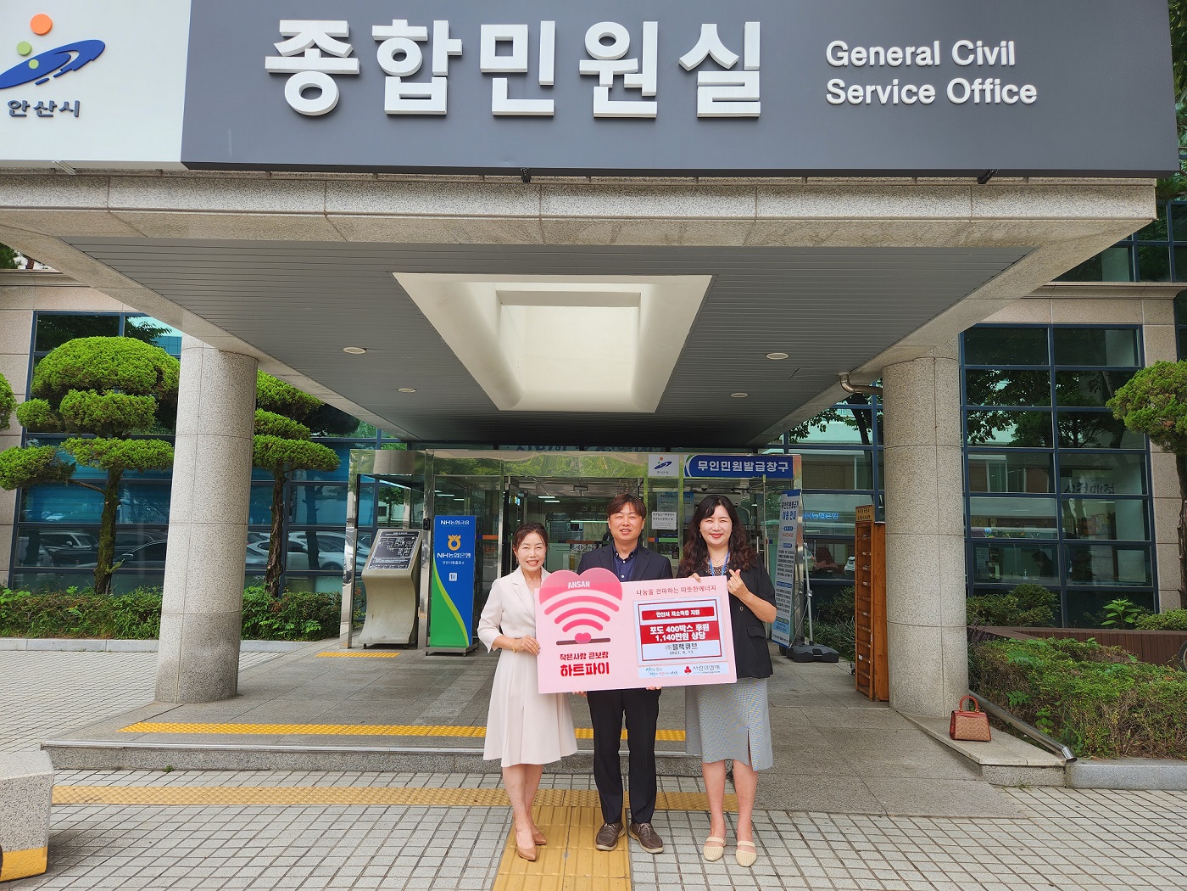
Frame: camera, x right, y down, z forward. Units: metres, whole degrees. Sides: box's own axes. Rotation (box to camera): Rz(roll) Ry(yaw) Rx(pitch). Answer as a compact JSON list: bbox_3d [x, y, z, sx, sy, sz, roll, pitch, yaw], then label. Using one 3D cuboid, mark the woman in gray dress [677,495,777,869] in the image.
[{"bbox_3d":[0.685,1.126,4.032,0.520,1.742,0.380,0,-6,7],"label":"woman in gray dress"}]

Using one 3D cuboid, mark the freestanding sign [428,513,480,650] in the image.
[{"bbox_3d":[-1.622,1.603,9.129,0.490,1.590,0.450,0,-6,7],"label":"freestanding sign"}]

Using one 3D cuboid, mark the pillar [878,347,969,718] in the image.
[{"bbox_3d":[2.801,0.704,6.659,0.600,2.970,0.600,1,-6,1],"label":"pillar"}]

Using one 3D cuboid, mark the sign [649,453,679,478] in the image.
[{"bbox_3d":[0.852,0.249,9.542,0.372,0.259,0.030,1,-6,1],"label":"sign"}]

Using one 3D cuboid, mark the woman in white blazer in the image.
[{"bbox_3d":[-0.341,1.188,4.016,0.490,1.581,0.380,3,-7,-19],"label":"woman in white blazer"}]

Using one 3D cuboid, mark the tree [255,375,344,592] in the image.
[{"bbox_3d":[-4.508,0.677,11.353,1.800,3.808,1.700,1,-6,1],"label":"tree"}]

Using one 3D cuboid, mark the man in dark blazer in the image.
[{"bbox_3d":[0.168,1.122,4.096,0.510,1.747,0.360,1,-6,1],"label":"man in dark blazer"}]

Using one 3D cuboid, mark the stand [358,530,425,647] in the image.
[{"bbox_3d":[-2.466,1.744,9.677,0.600,1.405,0.620,1,-6,1],"label":"stand"}]

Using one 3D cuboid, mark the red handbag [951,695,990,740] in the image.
[{"bbox_3d":[2.695,1.936,5.631,0.270,0.287,0.140,0,-7,12],"label":"red handbag"}]

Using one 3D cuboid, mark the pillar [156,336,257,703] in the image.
[{"bbox_3d":[-3.282,0.611,6.736,0.600,2.970,0.600,1,-6,1],"label":"pillar"}]

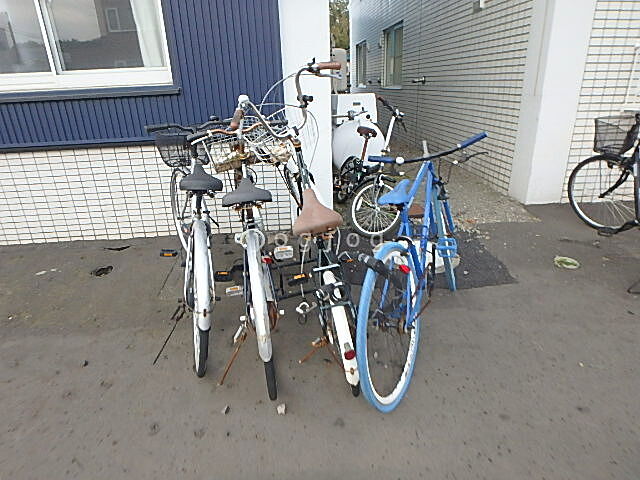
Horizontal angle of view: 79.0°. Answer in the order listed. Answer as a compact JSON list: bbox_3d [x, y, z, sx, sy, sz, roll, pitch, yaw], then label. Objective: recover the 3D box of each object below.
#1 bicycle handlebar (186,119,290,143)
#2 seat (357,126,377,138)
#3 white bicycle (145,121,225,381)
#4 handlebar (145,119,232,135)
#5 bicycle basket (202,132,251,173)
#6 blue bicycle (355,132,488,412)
[{"bbox_3d":[-0.437,-0.573,2.071,0.540,0.120,0.190,-15,25,-20],"label":"bicycle handlebar"},{"bbox_3d":[0.441,-1.008,3.641,0.165,0.100,0.270,1,22,-15],"label":"seat"},{"bbox_3d":[-0.663,-0.103,2.143,0.560,1.030,1.740,-6,22,-15],"label":"white bicycle"},{"bbox_3d":[-0.699,-0.626,2.199,0.520,0.110,0.190,-8,23,-15],"label":"handlebar"},{"bbox_3d":[-0.522,-0.526,2.312,0.360,0.210,0.280,-11,24,-22],"label":"bicycle basket"},{"bbox_3d":[0.478,0.034,1.834,0.580,0.950,1.680,1,21,32],"label":"blue bicycle"}]

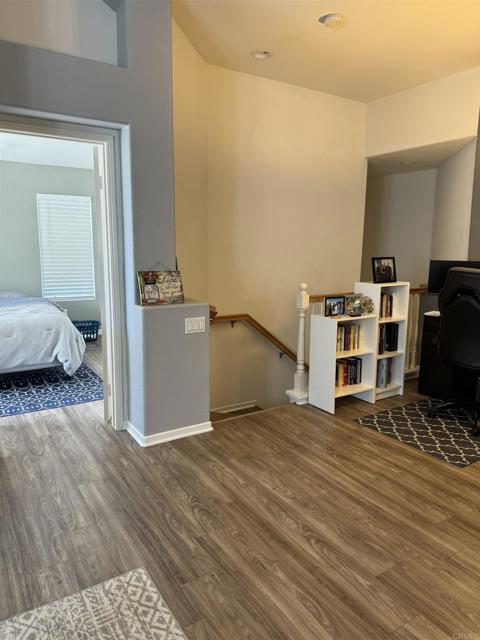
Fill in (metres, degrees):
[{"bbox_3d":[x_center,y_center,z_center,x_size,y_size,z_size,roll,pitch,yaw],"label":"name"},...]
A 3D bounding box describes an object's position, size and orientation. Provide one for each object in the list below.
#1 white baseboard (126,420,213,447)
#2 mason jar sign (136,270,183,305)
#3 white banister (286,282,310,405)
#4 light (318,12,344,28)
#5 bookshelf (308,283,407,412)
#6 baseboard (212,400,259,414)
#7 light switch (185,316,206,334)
[{"bbox_3d":[-0.545,0.809,3.410,0.540,0.077,0.398,-6,11,-31],"label":"white baseboard"},{"bbox_3d":[-0.570,-0.227,3.204,0.319,0.239,0.015,-6,-6,-31],"label":"mason jar sign"},{"bbox_3d":[0.556,0.212,3.966,0.158,1.086,0.158,-6,11,-31],"label":"white banister"},{"bbox_3d":[0.669,-2.174,3.245,0.189,0.030,0.189,0,10,0],"label":"light"},{"bbox_3d":[1.080,0.213,4.002,0.876,1.060,0.312,-6,11,-31],"label":"bookshelf"},{"bbox_3d":[-0.055,0.947,4.792,0.604,0.076,0.014,-6,11,-31],"label":"baseboard"},{"bbox_3d":[-0.322,0.040,3.190,0.161,0.113,0.010,-6,11,-31],"label":"light switch"}]

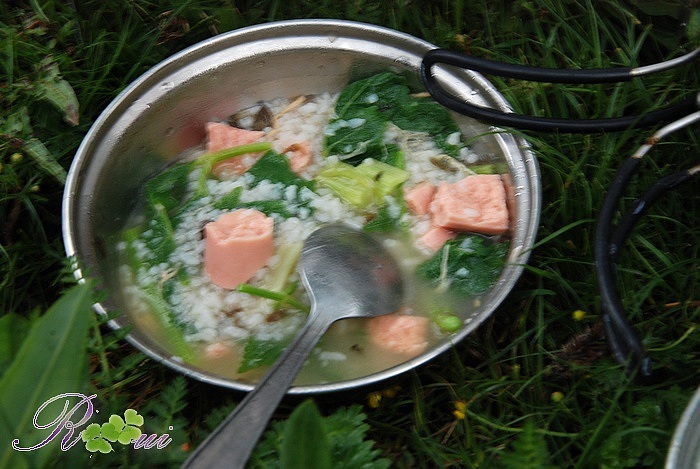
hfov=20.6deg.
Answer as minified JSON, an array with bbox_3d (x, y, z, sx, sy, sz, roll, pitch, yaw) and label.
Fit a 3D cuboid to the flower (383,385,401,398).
[{"bbox_3d":[0.016,0.060,0.730,0.007,0.005,0.006,-9,51,0],"label":"flower"}]

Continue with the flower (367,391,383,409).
[{"bbox_3d":[0.009,0.062,0.725,0.006,0.006,0.006,-9,51,0],"label":"flower"}]

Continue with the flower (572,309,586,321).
[{"bbox_3d":[0.087,0.031,0.735,0.005,0.005,0.005,-9,51,0],"label":"flower"}]

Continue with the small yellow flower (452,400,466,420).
[{"bbox_3d":[0.041,0.065,0.714,0.005,0.007,0.006,-9,51,0],"label":"small yellow flower"}]

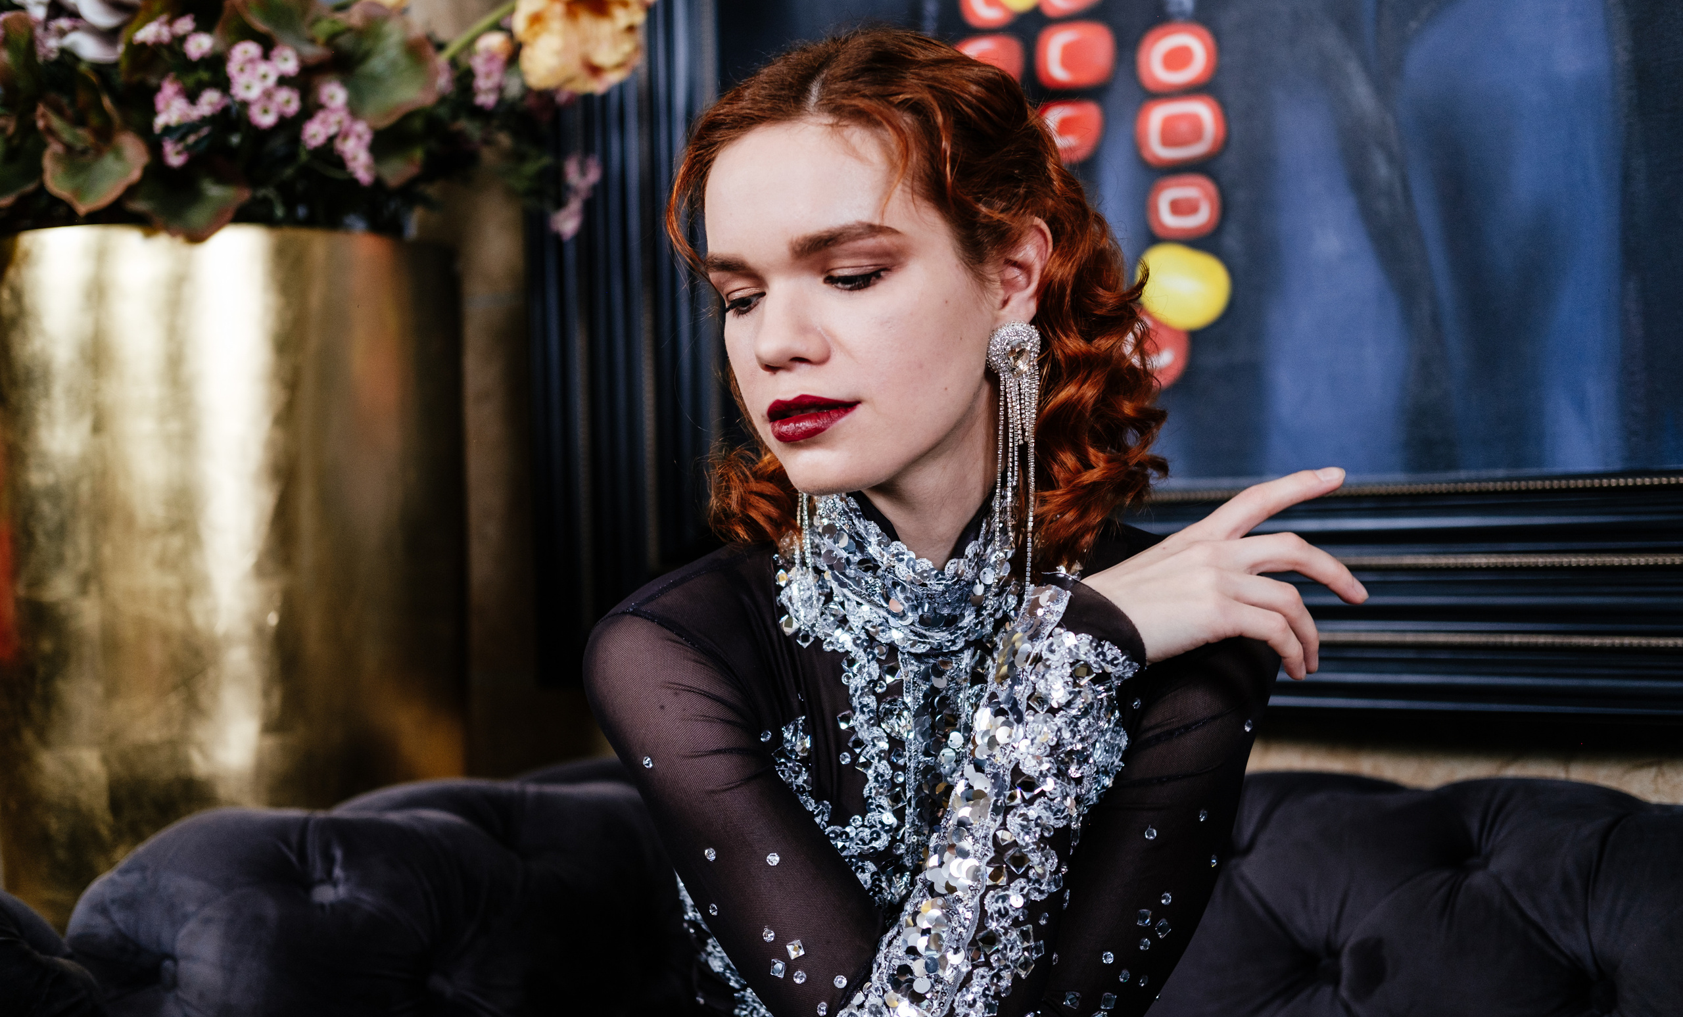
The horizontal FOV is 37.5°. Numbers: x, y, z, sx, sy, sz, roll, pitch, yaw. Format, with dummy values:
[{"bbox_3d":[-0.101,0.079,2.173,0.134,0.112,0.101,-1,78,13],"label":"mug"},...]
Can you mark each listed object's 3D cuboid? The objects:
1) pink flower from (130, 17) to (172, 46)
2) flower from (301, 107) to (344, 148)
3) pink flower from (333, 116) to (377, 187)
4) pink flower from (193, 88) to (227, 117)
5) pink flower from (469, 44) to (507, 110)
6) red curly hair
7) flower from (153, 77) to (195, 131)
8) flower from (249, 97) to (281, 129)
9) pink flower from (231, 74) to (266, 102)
[{"bbox_3d":[-0.512,-0.354,1.840,0.029,0.020,0.026,-2,1,-12],"label":"pink flower"},{"bbox_3d":[-0.386,-0.283,1.840,0.030,0.028,0.028,-2,1,-12],"label":"flower"},{"bbox_3d":[-0.362,-0.265,1.840,0.031,0.047,0.033,-2,1,-12],"label":"pink flower"},{"bbox_3d":[-0.464,-0.298,1.820,0.023,0.020,0.020,-2,1,-12],"label":"pink flower"},{"bbox_3d":[-0.274,-0.333,1.920,0.028,0.047,0.030,-2,1,-12],"label":"pink flower"},{"bbox_3d":[0.037,-0.105,1.250,0.235,0.280,0.265,-1,9,38],"label":"red curly hair"},{"bbox_3d":[-0.493,-0.299,1.830,0.030,0.039,0.032,-2,1,-12],"label":"flower"},{"bbox_3d":[-0.424,-0.290,1.820,0.022,0.022,0.020,-2,1,-12],"label":"flower"},{"bbox_3d":[-0.436,-0.309,1.820,0.024,0.021,0.020,-2,1,-12],"label":"pink flower"}]

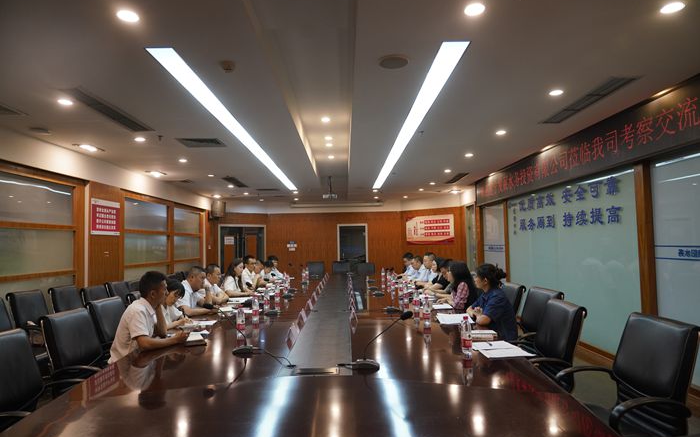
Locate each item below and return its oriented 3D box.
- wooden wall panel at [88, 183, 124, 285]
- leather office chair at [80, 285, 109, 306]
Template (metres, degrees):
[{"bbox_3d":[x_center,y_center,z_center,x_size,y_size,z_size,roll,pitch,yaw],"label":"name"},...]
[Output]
[{"bbox_3d":[-3.591,0.702,6.872,0.060,2.375,1.000,-1,-3,-1],"label":"wooden wall panel"},{"bbox_3d":[-2.938,1.320,5.732,0.640,0.990,0.610,-2,-3,11],"label":"leather office chair"}]

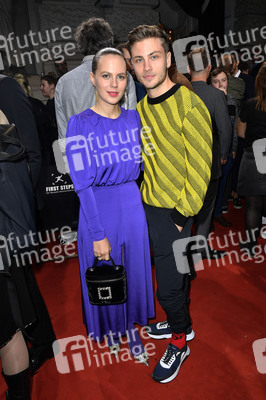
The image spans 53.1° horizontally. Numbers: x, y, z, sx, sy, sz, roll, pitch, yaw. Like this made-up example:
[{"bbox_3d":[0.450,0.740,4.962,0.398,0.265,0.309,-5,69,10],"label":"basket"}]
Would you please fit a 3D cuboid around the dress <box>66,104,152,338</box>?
[{"bbox_3d":[-0.092,0.181,1.493,0.460,1.235,0.360,-4,20,-5],"label":"dress"}]

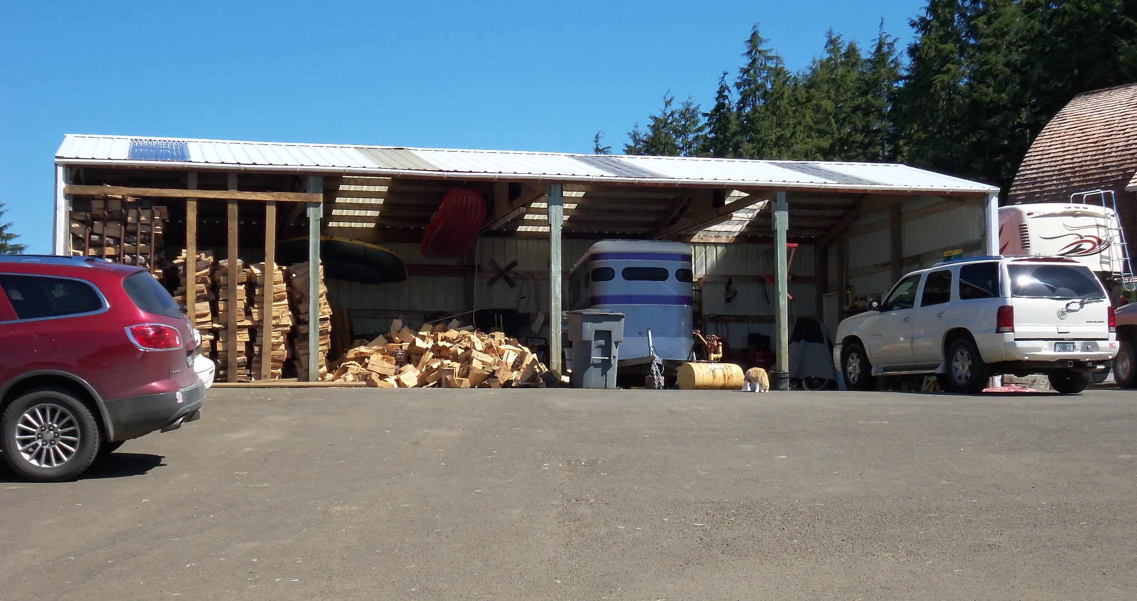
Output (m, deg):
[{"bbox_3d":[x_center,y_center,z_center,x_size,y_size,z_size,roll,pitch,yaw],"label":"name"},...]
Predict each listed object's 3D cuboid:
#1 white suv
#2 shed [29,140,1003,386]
[{"bbox_3d":[5.920,0.430,27.100,2.020,1.920,5.050,1,-4,-21],"label":"white suv"},{"bbox_3d":[-1.060,-0.510,31.150,14.790,4.200,7.700,1,-4,-14],"label":"shed"}]

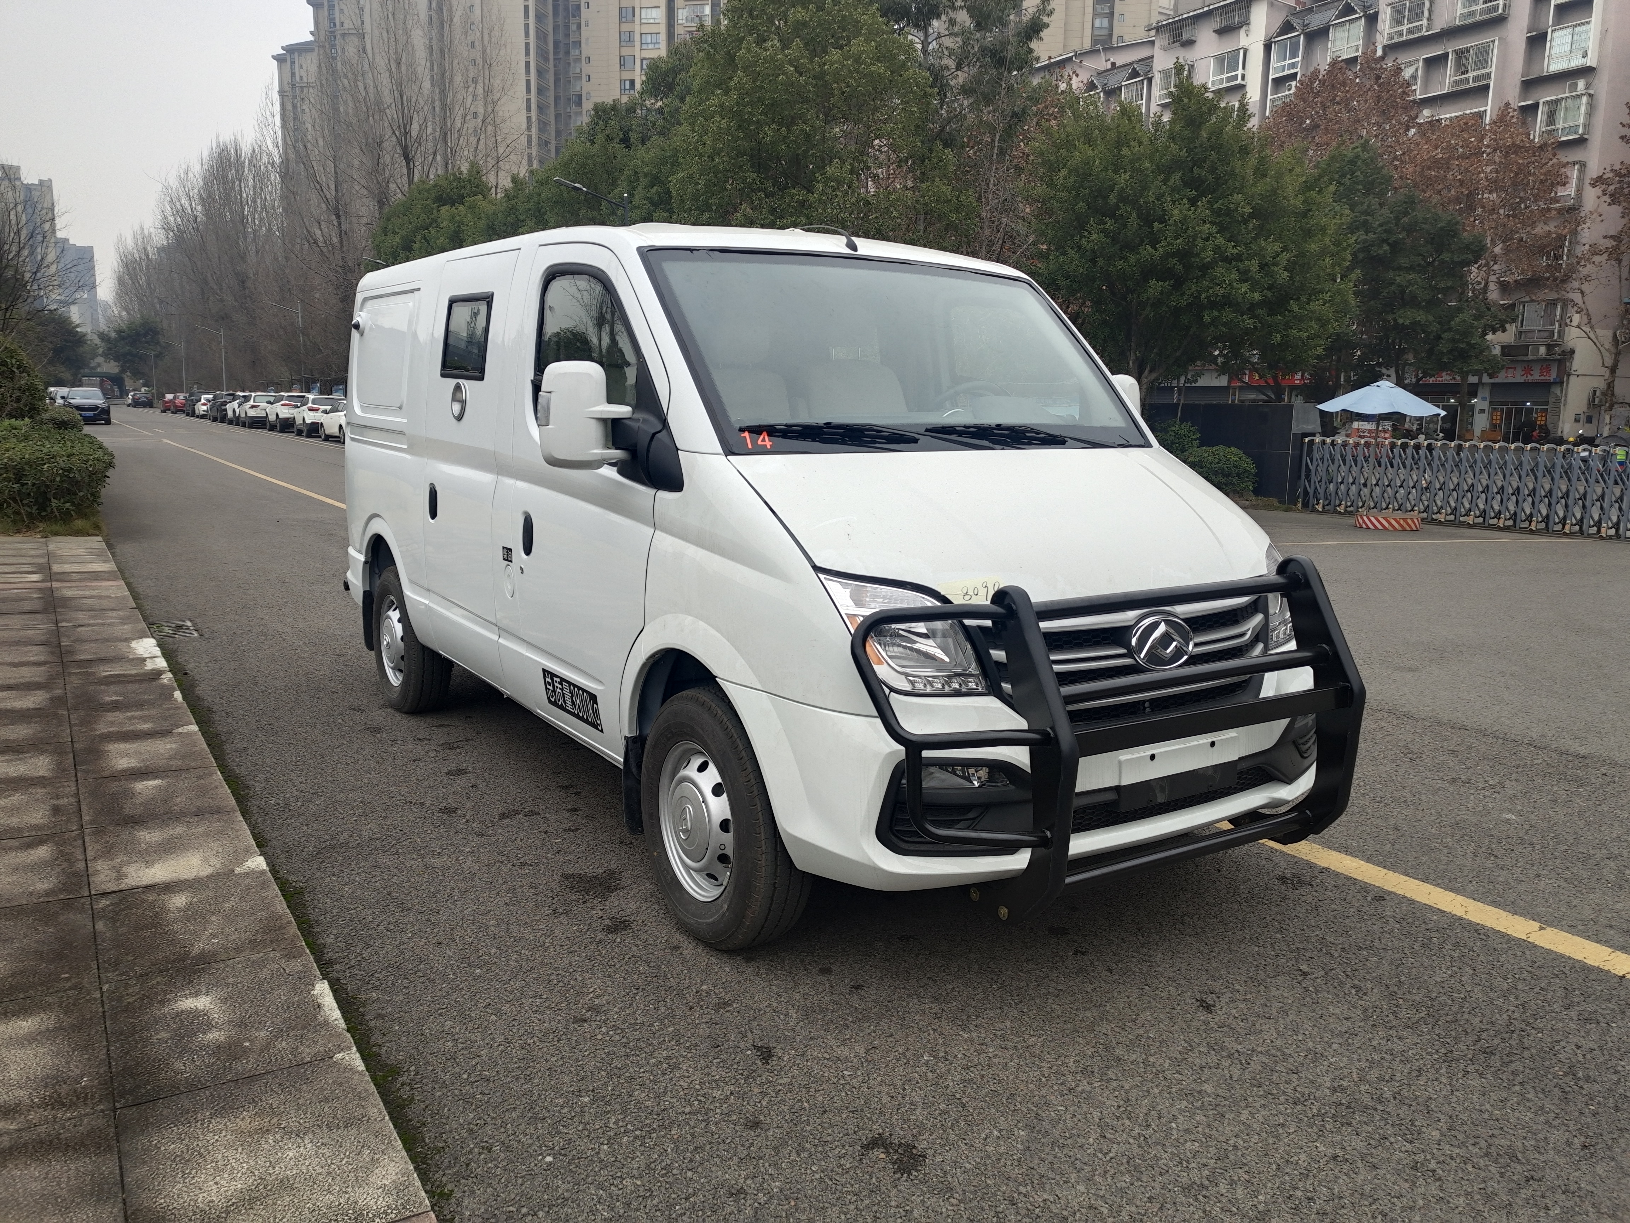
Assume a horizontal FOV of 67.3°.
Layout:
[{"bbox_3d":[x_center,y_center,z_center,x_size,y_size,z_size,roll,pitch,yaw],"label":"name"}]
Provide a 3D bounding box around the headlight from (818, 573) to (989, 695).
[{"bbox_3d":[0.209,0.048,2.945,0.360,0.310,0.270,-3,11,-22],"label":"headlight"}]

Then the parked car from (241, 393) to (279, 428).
[{"bbox_3d":[-27.051,-9.891,60.346,1.840,1.670,4.600,-5,11,-32],"label":"parked car"}]

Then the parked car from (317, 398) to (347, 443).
[{"bbox_3d":[-15.784,-6.618,42.449,1.780,1.490,4.500,-5,11,-32],"label":"parked car"}]

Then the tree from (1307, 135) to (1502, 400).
[{"bbox_3d":[22.209,-11.779,46.180,6.700,11.560,6.400,5,11,24],"label":"tree"}]

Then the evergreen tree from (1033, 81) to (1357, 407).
[{"bbox_3d":[6.551,-5.722,21.642,5.500,7.300,5.200,4,10,16],"label":"evergreen tree"}]

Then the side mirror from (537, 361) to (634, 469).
[{"bbox_3d":[-0.639,-0.545,3.428,0.260,0.310,0.180,-6,12,-33],"label":"side mirror"}]

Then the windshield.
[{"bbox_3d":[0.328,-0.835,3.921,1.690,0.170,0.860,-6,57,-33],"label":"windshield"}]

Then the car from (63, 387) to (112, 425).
[{"bbox_3d":[-35.528,-9.986,59.818,1.860,1.640,4.600,-5,11,-32],"label":"car"}]

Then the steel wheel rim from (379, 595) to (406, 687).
[{"bbox_3d":[-2.025,0.138,6.038,0.160,0.450,0.450,-6,12,-33],"label":"steel wheel rim"}]

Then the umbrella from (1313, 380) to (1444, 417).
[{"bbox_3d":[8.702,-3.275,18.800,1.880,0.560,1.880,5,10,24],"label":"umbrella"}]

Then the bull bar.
[{"bbox_3d":[0.925,0.314,3.227,1.800,0.860,0.440,-6,11,-33],"label":"bull bar"}]

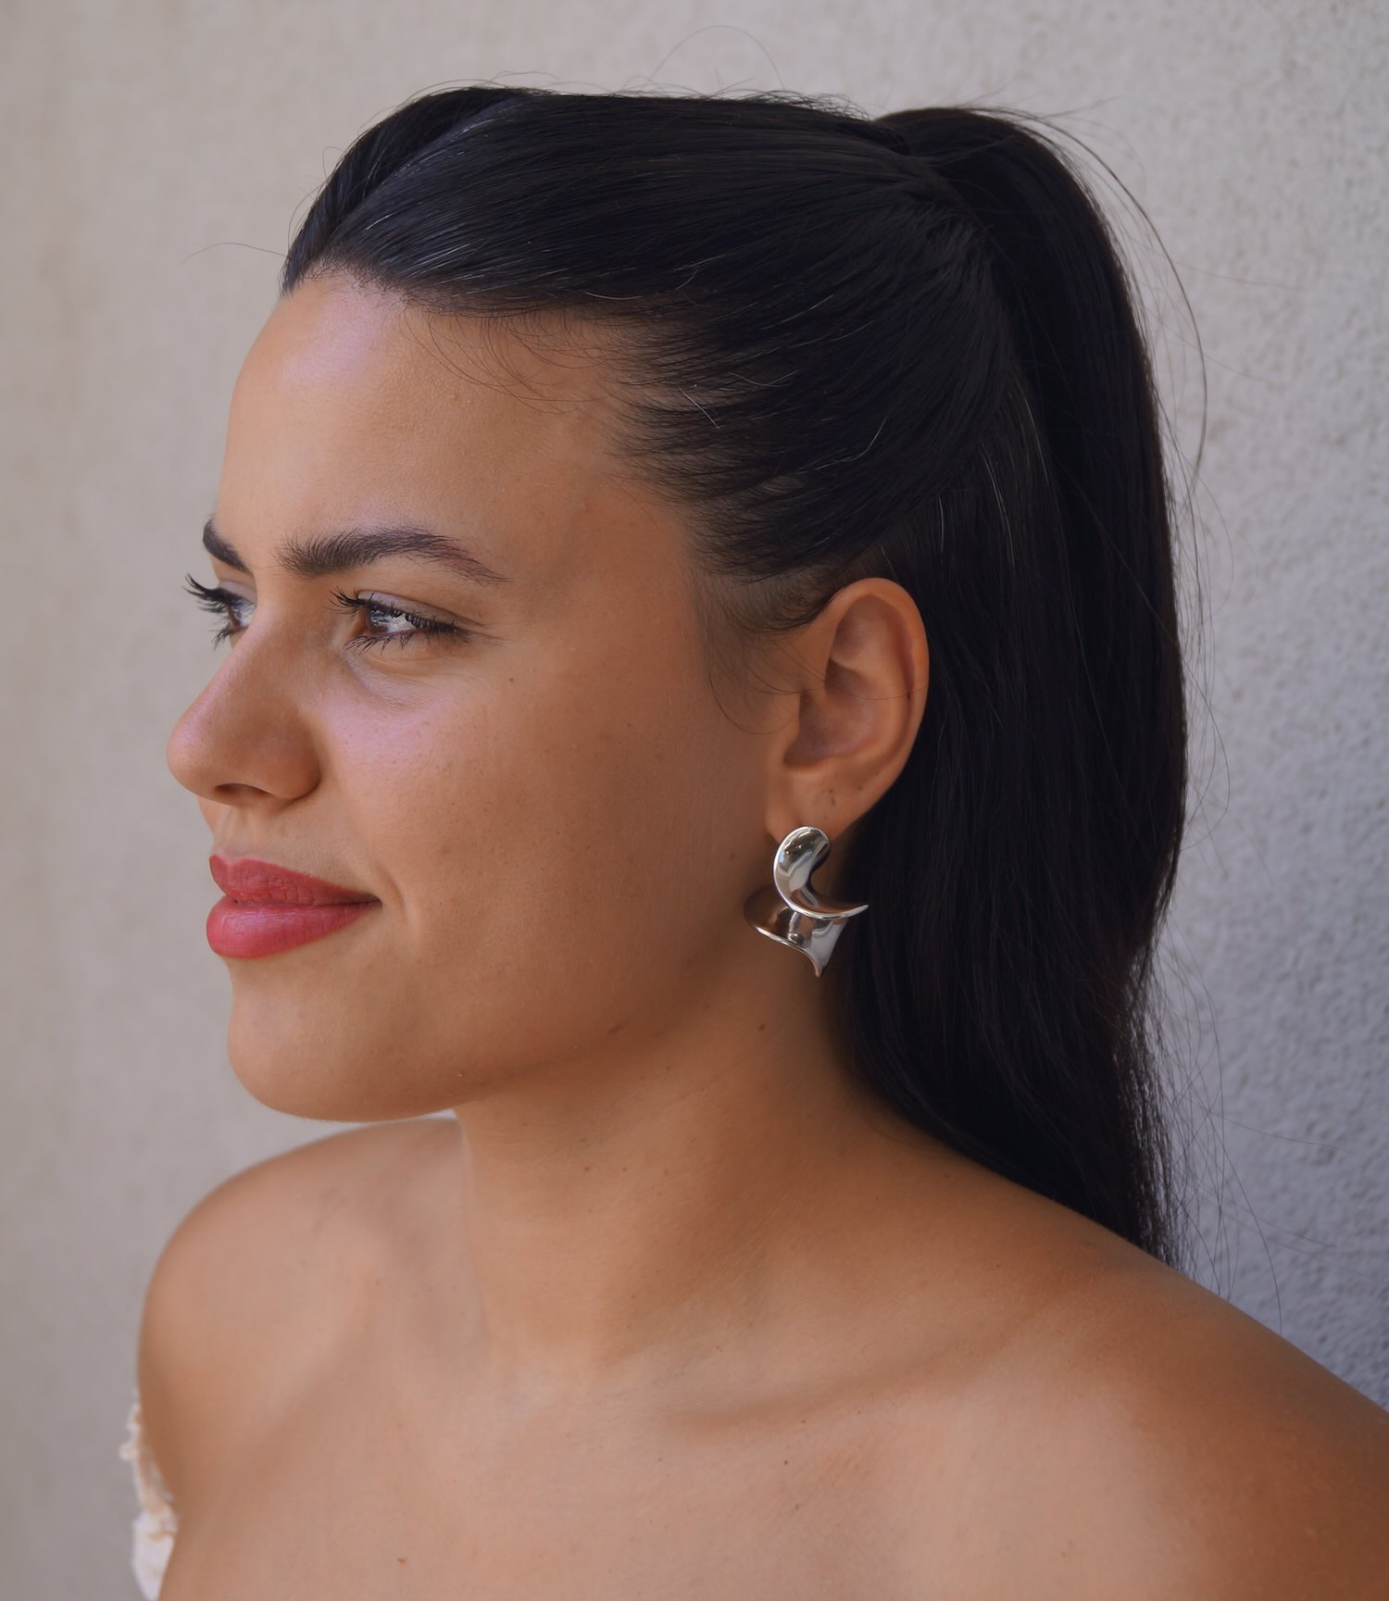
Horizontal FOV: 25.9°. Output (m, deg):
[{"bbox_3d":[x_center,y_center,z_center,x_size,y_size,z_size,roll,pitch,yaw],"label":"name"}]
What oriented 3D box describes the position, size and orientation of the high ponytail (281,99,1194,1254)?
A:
[{"bbox_3d":[0.010,-0.012,0.745,0.235,0.315,0.165,0,0,-31],"label":"high ponytail"}]

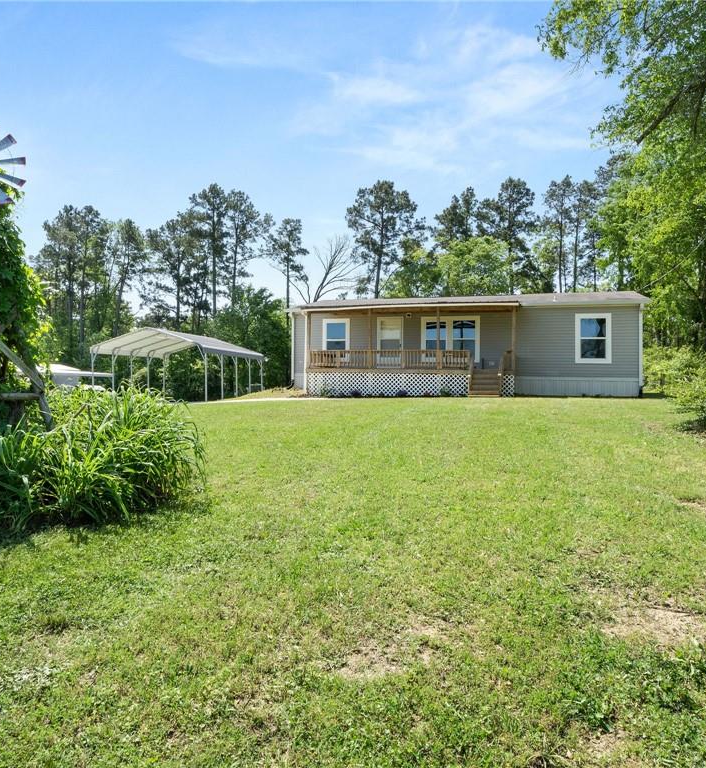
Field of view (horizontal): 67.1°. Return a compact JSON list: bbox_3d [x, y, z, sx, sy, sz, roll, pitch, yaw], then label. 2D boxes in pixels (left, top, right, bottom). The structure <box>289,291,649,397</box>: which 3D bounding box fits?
[{"bbox_3d":[4.653,-1.818,23.621,14.111,4.300,9.300,1,1,19],"label":"structure"}]

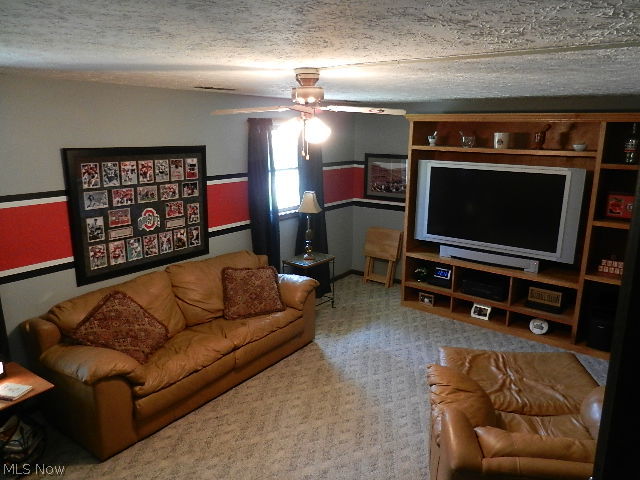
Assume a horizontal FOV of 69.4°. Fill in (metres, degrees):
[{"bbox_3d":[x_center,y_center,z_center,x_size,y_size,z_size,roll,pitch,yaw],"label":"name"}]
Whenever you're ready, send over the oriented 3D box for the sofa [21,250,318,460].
[{"bbox_3d":[-1.035,0.734,3.884,0.873,0.816,2.213,11,17,36],"label":"sofa"}]

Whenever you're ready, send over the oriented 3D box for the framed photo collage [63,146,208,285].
[{"bbox_3d":[-1.444,-0.261,3.879,0.037,1.020,1.240,11,17,36],"label":"framed photo collage"}]

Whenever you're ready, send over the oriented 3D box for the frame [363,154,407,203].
[{"bbox_3d":[0.891,-0.802,5.980,0.734,0.583,0.029,11,17,36],"label":"frame"}]

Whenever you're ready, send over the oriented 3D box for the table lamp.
[{"bbox_3d":[-0.121,-0.166,5.243,0.257,0.781,0.257,0,14,0],"label":"table lamp"}]

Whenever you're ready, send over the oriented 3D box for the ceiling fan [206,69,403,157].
[{"bbox_3d":[-0.076,-0.751,2.781,1.180,0.520,1.180,2,14,6],"label":"ceiling fan"}]

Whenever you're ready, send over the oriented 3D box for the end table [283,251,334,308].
[{"bbox_3d":[-0.134,0.512,5.335,0.371,0.581,0.530,11,17,36],"label":"end table"}]

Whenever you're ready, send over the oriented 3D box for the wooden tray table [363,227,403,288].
[{"bbox_3d":[0.810,0.239,6.144,0.479,0.749,0.214,11,17,36],"label":"wooden tray table"}]

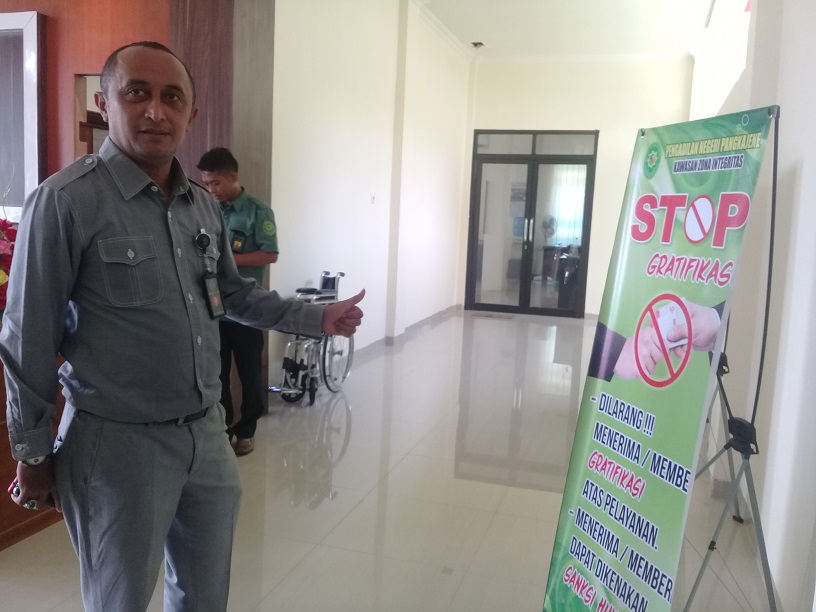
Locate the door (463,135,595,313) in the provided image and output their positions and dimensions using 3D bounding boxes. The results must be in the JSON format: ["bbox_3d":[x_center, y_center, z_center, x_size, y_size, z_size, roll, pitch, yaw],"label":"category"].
[{"bbox_3d":[1.692,-1.136,10.162,1.670,2.530,0.100,5,7,17],"label":"door"}]

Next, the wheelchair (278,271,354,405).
[{"bbox_3d":[-0.679,0.209,5.151,0.320,0.880,1.020,5,7,17],"label":"wheelchair"}]

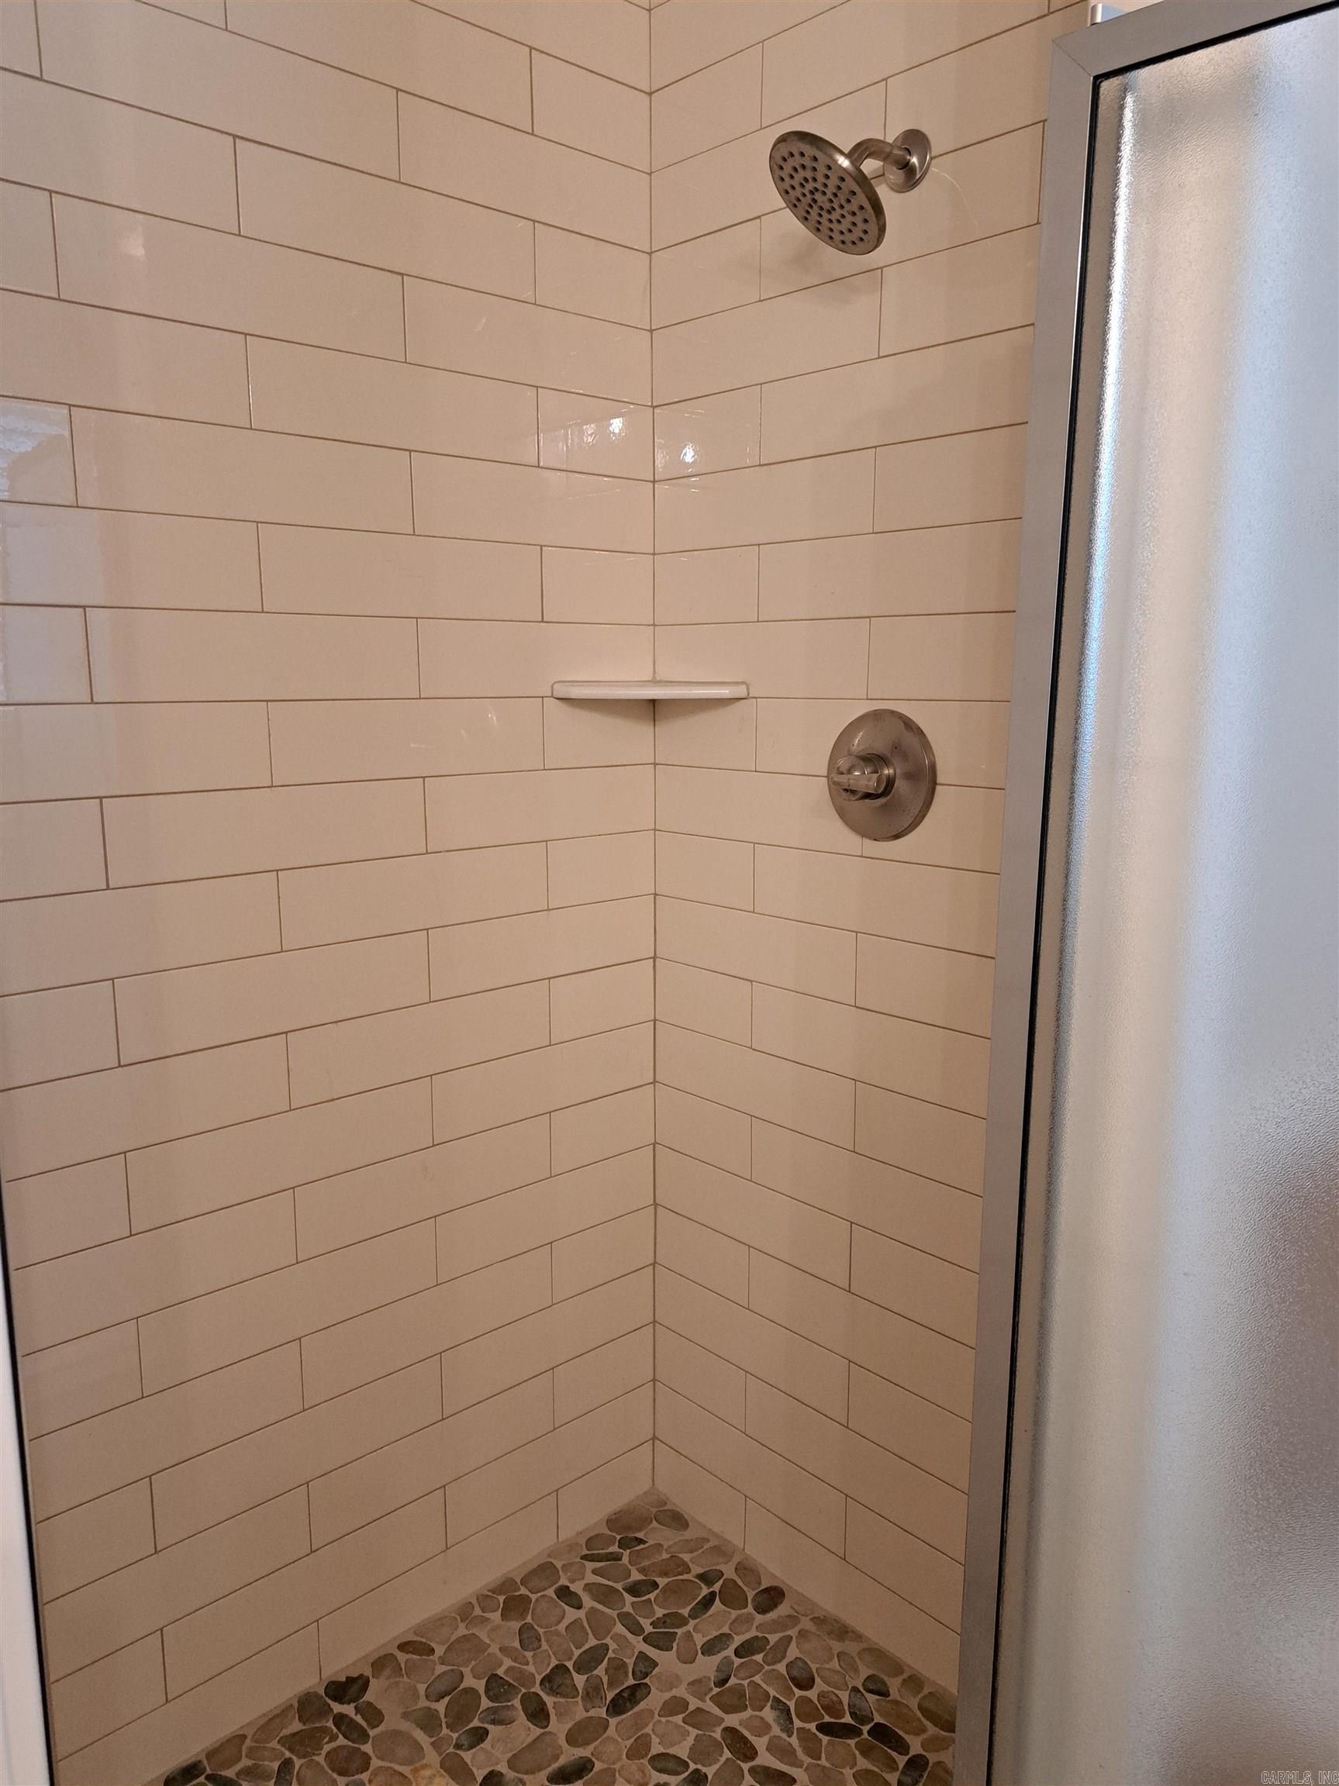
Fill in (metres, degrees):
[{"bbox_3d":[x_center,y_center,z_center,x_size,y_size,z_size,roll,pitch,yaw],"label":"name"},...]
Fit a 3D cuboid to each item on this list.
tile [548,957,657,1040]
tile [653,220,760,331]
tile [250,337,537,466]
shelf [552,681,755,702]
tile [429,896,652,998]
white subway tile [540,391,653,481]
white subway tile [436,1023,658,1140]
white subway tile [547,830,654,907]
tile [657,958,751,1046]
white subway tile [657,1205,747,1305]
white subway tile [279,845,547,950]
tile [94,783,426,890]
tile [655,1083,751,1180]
[{"bbox_3d":[-0.104,0.166,1.905,0.204,0.102,0.010,-9,14,-41],"label":"tile"},{"bbox_3d":[0.053,-0.851,1.714,0.010,0.102,0.209,-9,14,-42],"label":"tile"},{"bbox_3d":[-0.331,-0.608,1.549,0.406,0.101,0.010,-9,14,-42],"label":"tile"},{"bbox_3d":[-0.027,-0.299,1.805,0.272,0.025,0.155,0,10,2],"label":"shelf"},{"bbox_3d":[-0.176,0.075,1.806,0.404,0.101,0.010,-9,13,-42],"label":"tile"},{"bbox_3d":[-0.103,-0.643,1.747,0.207,0.101,0.010,-9,13,-42],"label":"white subway tile"},{"bbox_3d":[-0.178,0.281,1.851,0.406,0.101,0.010,-9,14,-42],"label":"white subway tile"},{"bbox_3d":[-0.104,-0.035,1.863,0.207,0.101,0.010,-9,14,-42],"label":"white subway tile"},{"bbox_3d":[0.053,0.168,1.896,0.010,0.102,0.210,-9,14,-42],"label":"tile"},{"bbox_3d":[0.052,0.576,1.963,0.010,0.101,0.213,-9,14,-42],"label":"white subway tile"},{"bbox_3d":[-0.331,0.001,1.657,0.406,0.101,0.010,-9,14,-42],"label":"white subway tile"},{"bbox_3d":[-0.473,-0.078,1.500,0.404,0.101,0.010,-9,13,-42],"label":"tile"},{"bbox_3d":[0.053,0.366,1.916,0.010,0.101,0.210,-9,13,-42],"label":"tile"}]

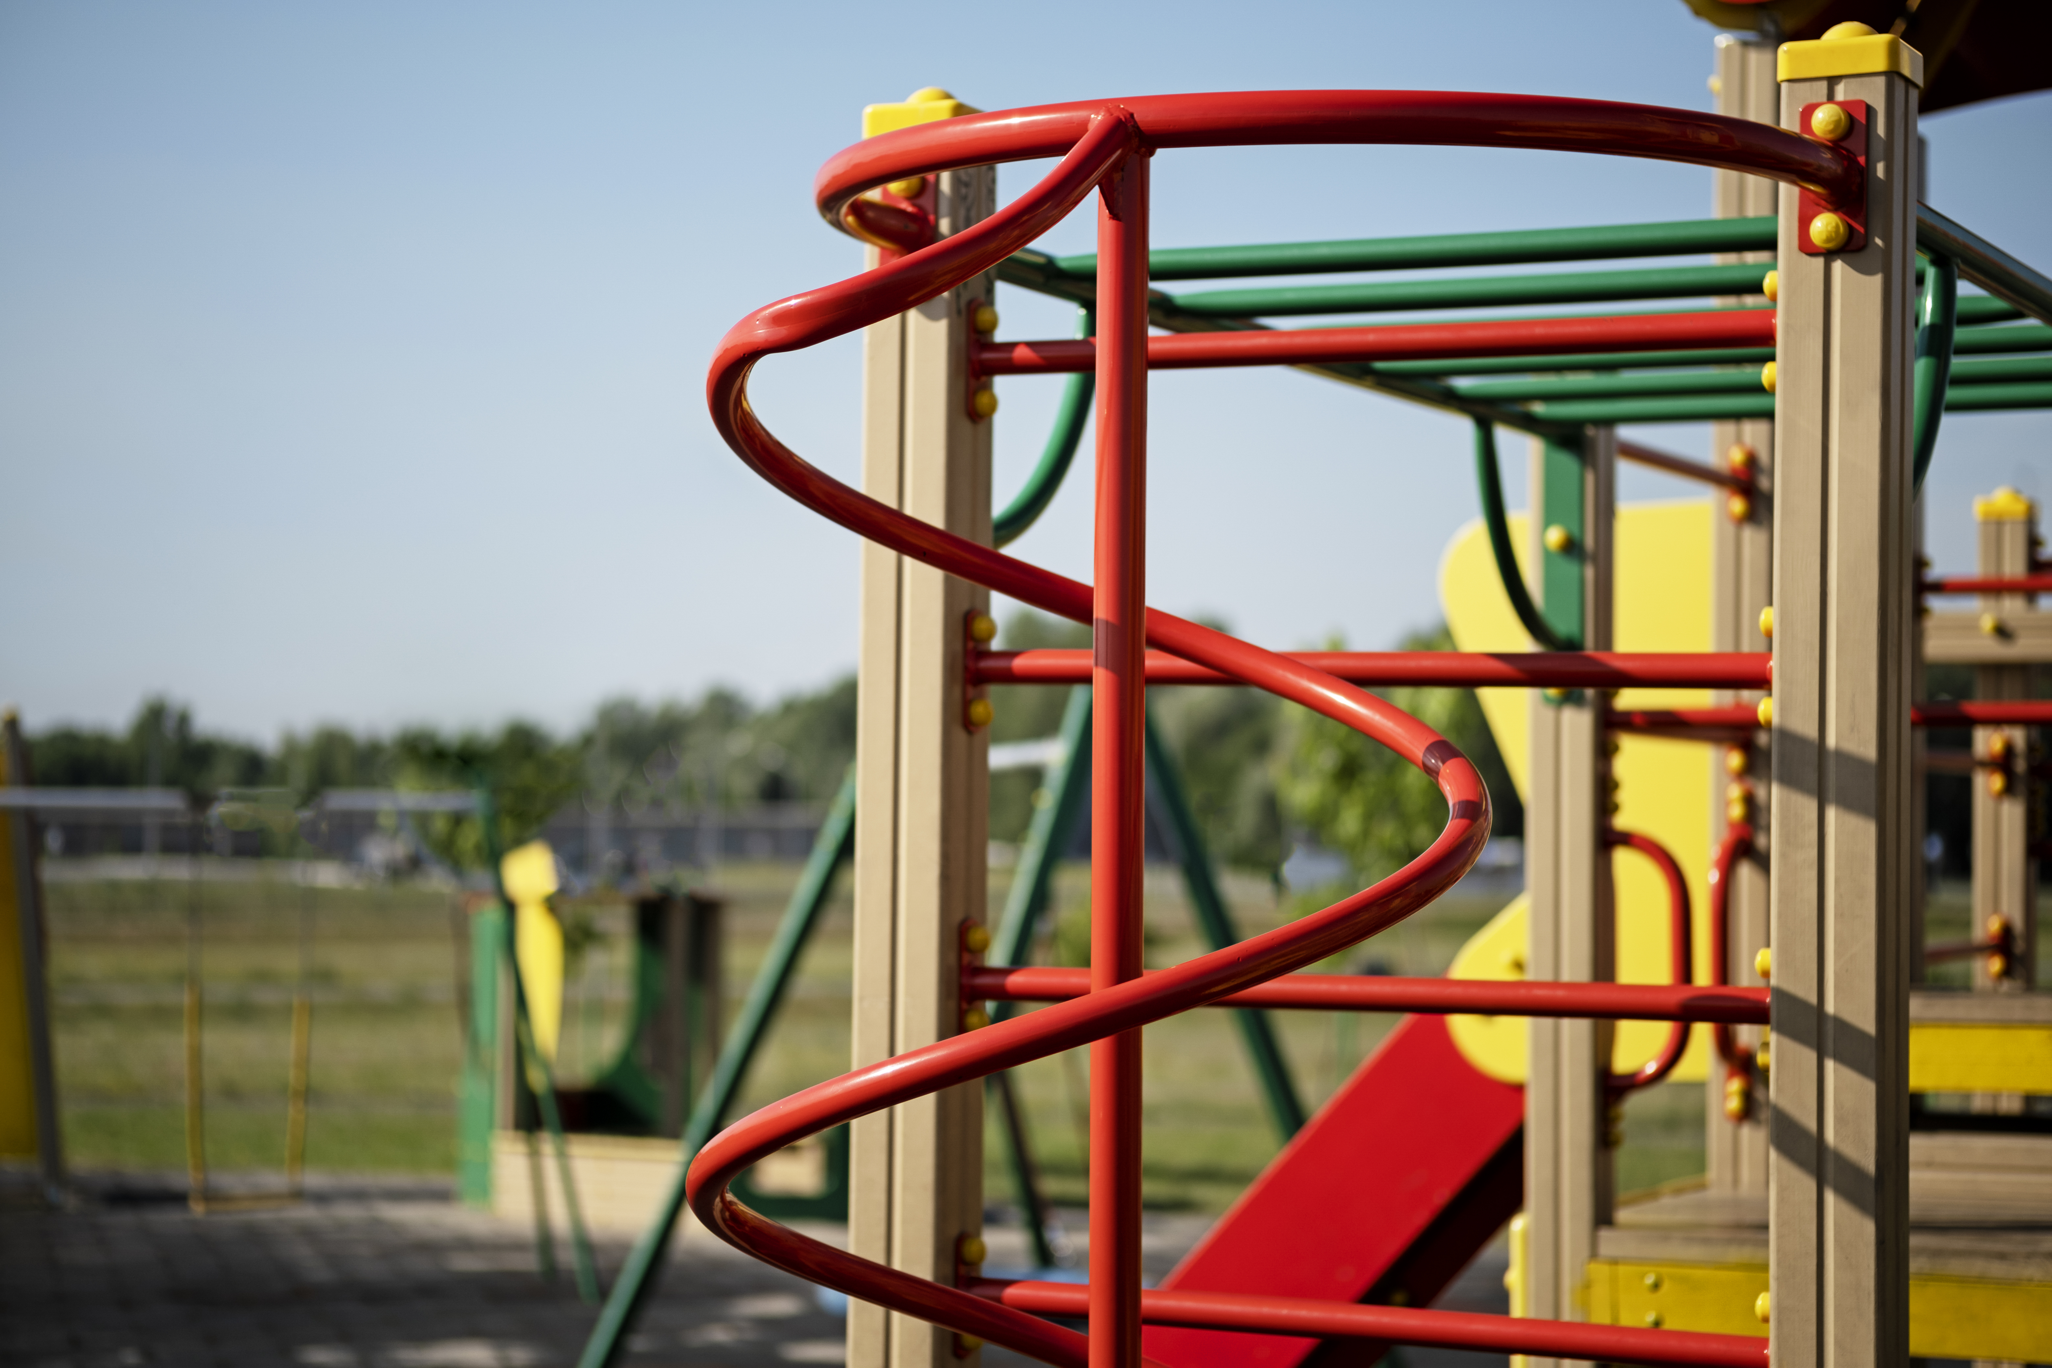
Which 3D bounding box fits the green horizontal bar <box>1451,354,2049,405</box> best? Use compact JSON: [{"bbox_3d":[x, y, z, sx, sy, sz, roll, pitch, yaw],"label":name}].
[{"bbox_3d":[1.024,-0.401,5.663,0.950,0.034,0.034,0,-2,28],"label":"green horizontal bar"}]

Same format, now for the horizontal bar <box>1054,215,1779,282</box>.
[{"bbox_3d":[0.444,-0.450,4.437,0.950,0.034,0.034,0,-2,28],"label":"horizontal bar"}]

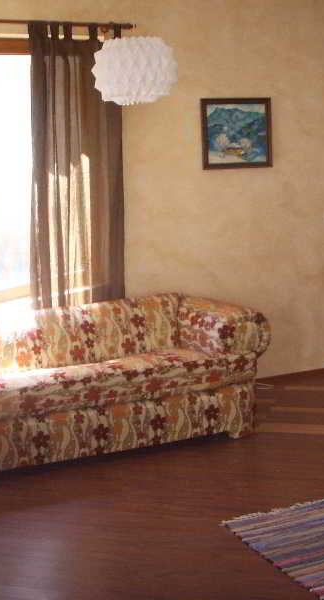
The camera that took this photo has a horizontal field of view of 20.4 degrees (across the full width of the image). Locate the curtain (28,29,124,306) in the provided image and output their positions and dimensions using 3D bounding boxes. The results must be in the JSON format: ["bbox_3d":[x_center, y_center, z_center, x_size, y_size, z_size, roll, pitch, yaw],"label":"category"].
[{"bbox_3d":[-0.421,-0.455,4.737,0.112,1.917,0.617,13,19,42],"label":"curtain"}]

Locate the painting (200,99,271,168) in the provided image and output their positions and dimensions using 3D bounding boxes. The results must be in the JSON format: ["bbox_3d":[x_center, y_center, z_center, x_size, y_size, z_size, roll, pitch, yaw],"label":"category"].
[{"bbox_3d":[0.435,-0.958,5.178,0.460,0.402,0.035,-6,15,-24],"label":"painting"}]

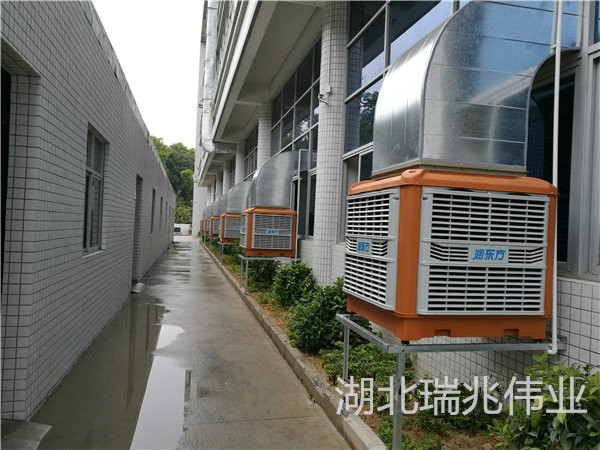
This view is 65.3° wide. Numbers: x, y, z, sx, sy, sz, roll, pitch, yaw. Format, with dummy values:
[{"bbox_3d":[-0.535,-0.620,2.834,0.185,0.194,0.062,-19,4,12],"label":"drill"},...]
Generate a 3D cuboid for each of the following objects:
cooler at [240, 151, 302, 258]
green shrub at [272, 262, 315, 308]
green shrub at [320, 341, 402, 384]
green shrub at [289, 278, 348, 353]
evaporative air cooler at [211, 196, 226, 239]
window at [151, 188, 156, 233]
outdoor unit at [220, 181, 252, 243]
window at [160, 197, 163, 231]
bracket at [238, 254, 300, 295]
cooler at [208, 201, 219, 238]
[{"bbox_3d":[-0.642,-0.476,10.754,1.265,2.366,1.122,2,-1,-13],"label":"cooler"},{"bbox_3d":[-0.122,1.067,8.623,0.780,0.760,0.770,2,-1,-13],"label":"green shrub"},{"bbox_3d":[0.645,1.434,4.891,0.850,0.260,0.850,3,0,-13],"label":"green shrub"},{"bbox_3d":[0.235,1.048,5.671,0.720,0.770,0.720,2,-1,0],"label":"green shrub"},{"bbox_3d":[-4.178,-0.481,25.377,1.265,2.366,1.122,2,-1,-13],"label":"evaporative air cooler"},{"bbox_3d":[-4.707,-0.404,14.930,0.120,1.410,1.370,2,-1,-13],"label":"window"},{"bbox_3d":[-2.411,-0.479,18.091,1.265,2.366,1.122,2,-1,-13],"label":"outdoor unit"},{"bbox_3d":[-5.719,-0.410,19.160,0.120,1.420,1.370,2,-1,-13],"label":"window"},{"bbox_3d":[-0.692,1.092,10.574,1.275,0.734,1.142,2,-1,-13],"label":"bracket"},{"bbox_3d":[-5.976,-0.484,32.813,1.265,2.366,1.122,2,-1,-13],"label":"cooler"}]

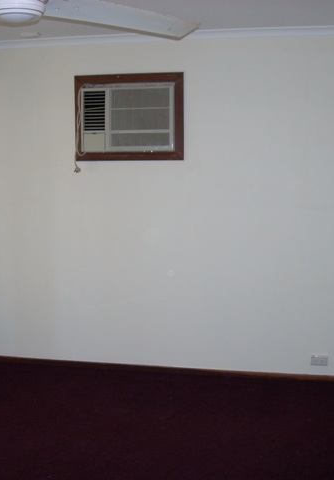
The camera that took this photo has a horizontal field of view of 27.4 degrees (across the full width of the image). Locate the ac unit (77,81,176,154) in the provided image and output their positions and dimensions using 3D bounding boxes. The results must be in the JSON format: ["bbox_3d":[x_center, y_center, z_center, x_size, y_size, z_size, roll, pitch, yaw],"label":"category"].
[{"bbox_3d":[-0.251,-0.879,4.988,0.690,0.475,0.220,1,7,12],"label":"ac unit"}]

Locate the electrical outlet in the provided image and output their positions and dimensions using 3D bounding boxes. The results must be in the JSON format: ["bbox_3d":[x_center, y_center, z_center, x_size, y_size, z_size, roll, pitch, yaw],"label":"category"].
[{"bbox_3d":[1.076,0.853,4.822,0.116,0.075,0.014,1,7,12],"label":"electrical outlet"}]

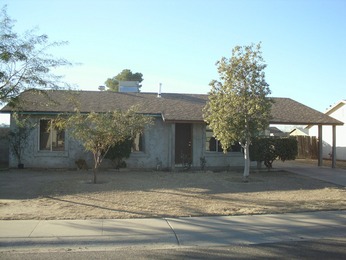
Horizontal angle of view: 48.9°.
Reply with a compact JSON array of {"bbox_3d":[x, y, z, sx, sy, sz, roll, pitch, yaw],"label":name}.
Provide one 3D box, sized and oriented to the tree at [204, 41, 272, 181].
[{"bbox_3d":[2.314,-0.644,13.677,2.510,4.950,2.500,1,-1,-10],"label":"tree"}]

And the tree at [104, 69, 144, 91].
[{"bbox_3d":[-5.404,-2.235,41.984,4.800,8.870,4.800,1,-1,-10],"label":"tree"}]

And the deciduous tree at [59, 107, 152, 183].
[{"bbox_3d":[-2.236,0.496,12.612,3.110,2.550,2.800,1,-1,-10],"label":"deciduous tree"}]

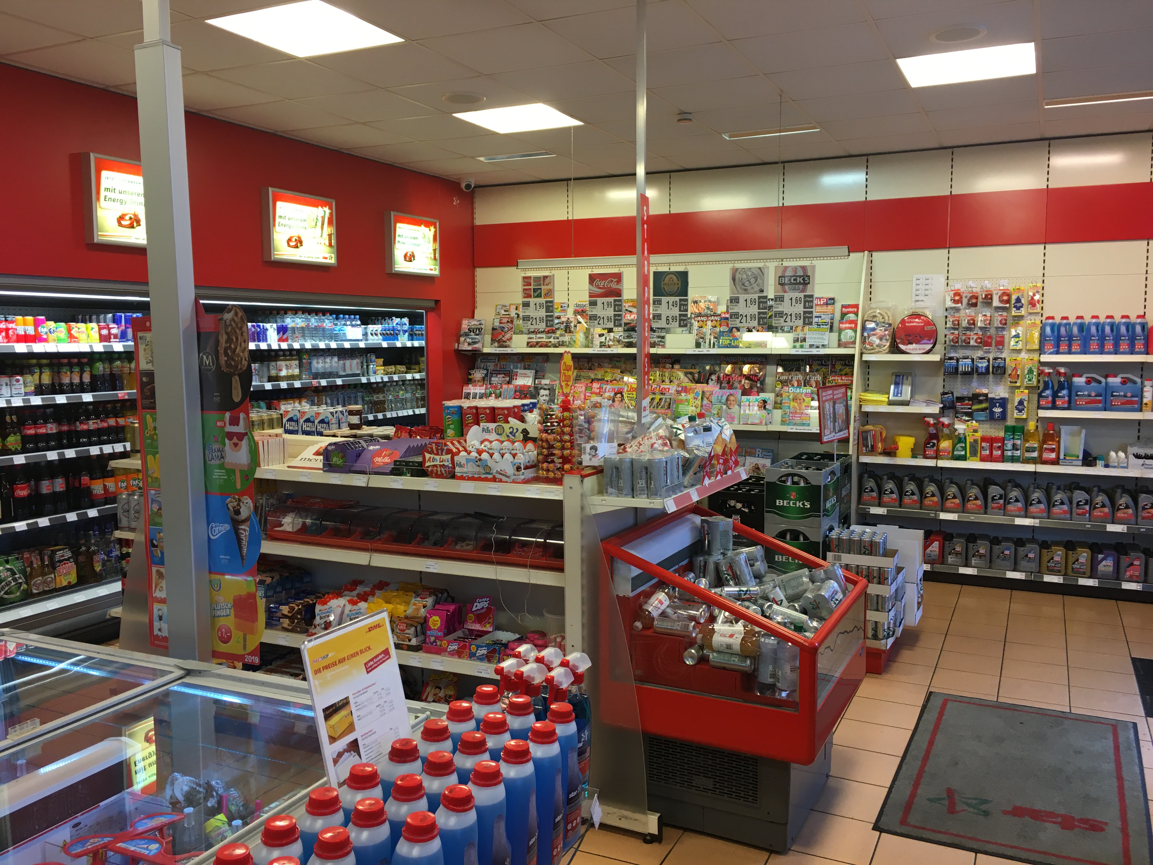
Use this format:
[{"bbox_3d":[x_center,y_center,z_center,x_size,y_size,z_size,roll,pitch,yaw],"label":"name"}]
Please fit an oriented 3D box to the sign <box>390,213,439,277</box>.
[{"bbox_3d":[-1.267,-1.448,7.508,0.075,0.456,0.607,2,6,26],"label":"sign"}]

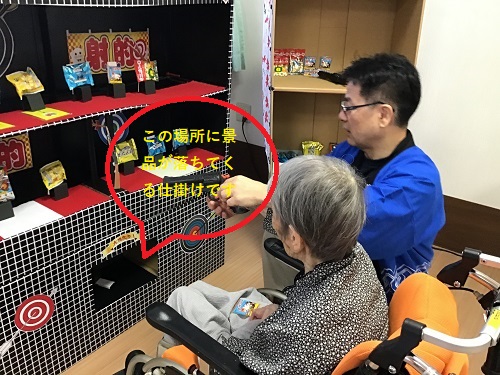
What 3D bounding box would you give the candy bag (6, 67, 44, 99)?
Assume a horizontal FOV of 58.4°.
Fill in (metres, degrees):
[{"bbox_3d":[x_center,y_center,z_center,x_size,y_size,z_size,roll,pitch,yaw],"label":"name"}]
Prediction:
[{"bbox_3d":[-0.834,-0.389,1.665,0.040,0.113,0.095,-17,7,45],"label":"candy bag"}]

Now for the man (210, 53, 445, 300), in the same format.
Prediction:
[{"bbox_3d":[0.269,0.174,1.470,0.760,1.190,0.520,12,24,21],"label":"man"}]

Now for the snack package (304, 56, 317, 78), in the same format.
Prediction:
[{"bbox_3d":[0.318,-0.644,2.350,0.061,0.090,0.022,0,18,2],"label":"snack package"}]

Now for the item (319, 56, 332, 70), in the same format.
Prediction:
[{"bbox_3d":[0.401,-0.656,2.370,0.062,0.076,0.022,0,18,2],"label":"item"}]

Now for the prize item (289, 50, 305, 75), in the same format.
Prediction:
[{"bbox_3d":[0.247,-0.650,2.320,0.087,0.134,0.035,0,18,2],"label":"prize item"}]

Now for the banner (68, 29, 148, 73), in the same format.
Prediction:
[{"bbox_3d":[-0.622,-0.611,2.012,0.020,0.178,0.410,18,30,35],"label":"banner"}]

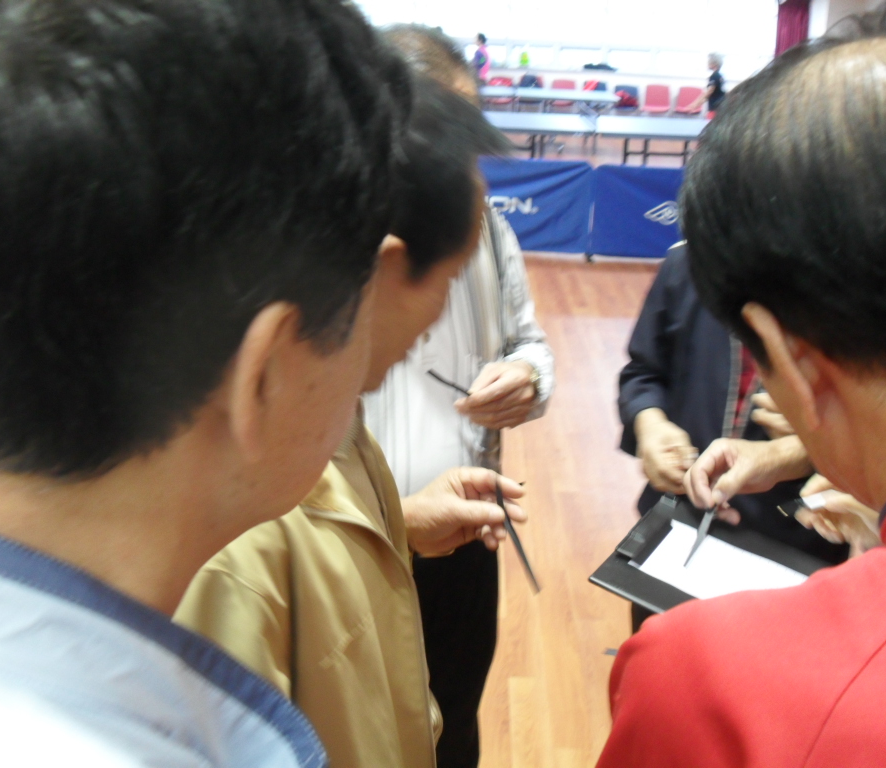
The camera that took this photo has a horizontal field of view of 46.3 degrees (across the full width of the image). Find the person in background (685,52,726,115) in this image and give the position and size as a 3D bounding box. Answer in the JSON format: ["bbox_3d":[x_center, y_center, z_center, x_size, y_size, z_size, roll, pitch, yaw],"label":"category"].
[{"bbox_3d":[3.397,-3.551,13.436,0.650,1.430,0.500,3,19,2],"label":"person in background"}]

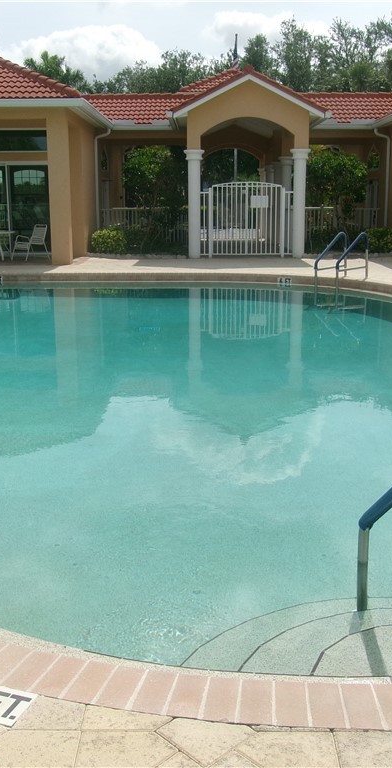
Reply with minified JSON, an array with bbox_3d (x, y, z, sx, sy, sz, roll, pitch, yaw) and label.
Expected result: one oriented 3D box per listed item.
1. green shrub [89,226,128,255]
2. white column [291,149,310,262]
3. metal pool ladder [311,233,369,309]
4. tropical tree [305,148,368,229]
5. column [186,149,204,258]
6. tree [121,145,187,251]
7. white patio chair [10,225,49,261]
[{"bbox_3d":[-2.315,-3.916,21.571,1.020,0.770,0.950,0,13,0],"label":"green shrub"},{"bbox_3d":[2.538,-4.380,19.445,0.480,2.600,0.480,0,13,0],"label":"white column"},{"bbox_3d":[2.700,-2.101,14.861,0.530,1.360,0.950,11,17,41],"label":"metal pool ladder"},{"bbox_3d":[3.979,-5.271,22.495,1.750,2.550,1.600,0,13,0],"label":"tropical tree"},{"bbox_3d":[-0.039,-4.588,20.442,0.500,2.680,0.500,0,13,0],"label":"column"},{"bbox_3d":[-1.183,-5.183,22.510,1.850,2.920,1.700,0,13,0],"label":"tree"},{"bbox_3d":[-4.189,-3.579,20.157,0.660,0.880,0.600,-12,17,-41],"label":"white patio chair"}]

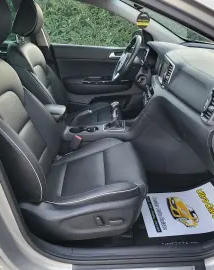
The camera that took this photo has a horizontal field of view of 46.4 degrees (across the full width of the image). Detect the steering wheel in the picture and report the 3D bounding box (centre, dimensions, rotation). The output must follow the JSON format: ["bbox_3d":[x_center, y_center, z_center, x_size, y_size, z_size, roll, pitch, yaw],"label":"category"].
[{"bbox_3d":[0.157,-0.517,1.748,0.100,0.374,0.374,26,21,-15],"label":"steering wheel"}]

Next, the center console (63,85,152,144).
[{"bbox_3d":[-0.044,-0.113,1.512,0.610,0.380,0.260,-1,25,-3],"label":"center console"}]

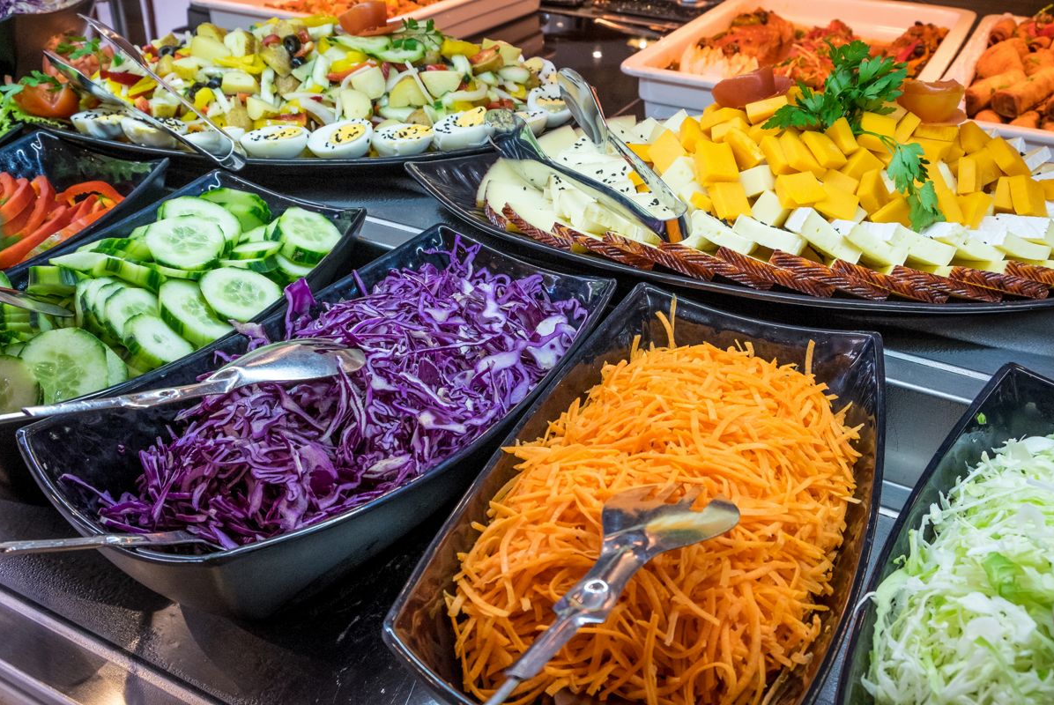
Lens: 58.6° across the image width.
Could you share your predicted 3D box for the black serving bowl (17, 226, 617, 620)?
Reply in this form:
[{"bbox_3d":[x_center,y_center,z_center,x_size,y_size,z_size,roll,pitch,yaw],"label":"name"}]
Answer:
[{"bbox_3d":[-0.089,0.032,0.510,0.167,0.082,0.315,22,37,30],"label":"black serving bowl"}]

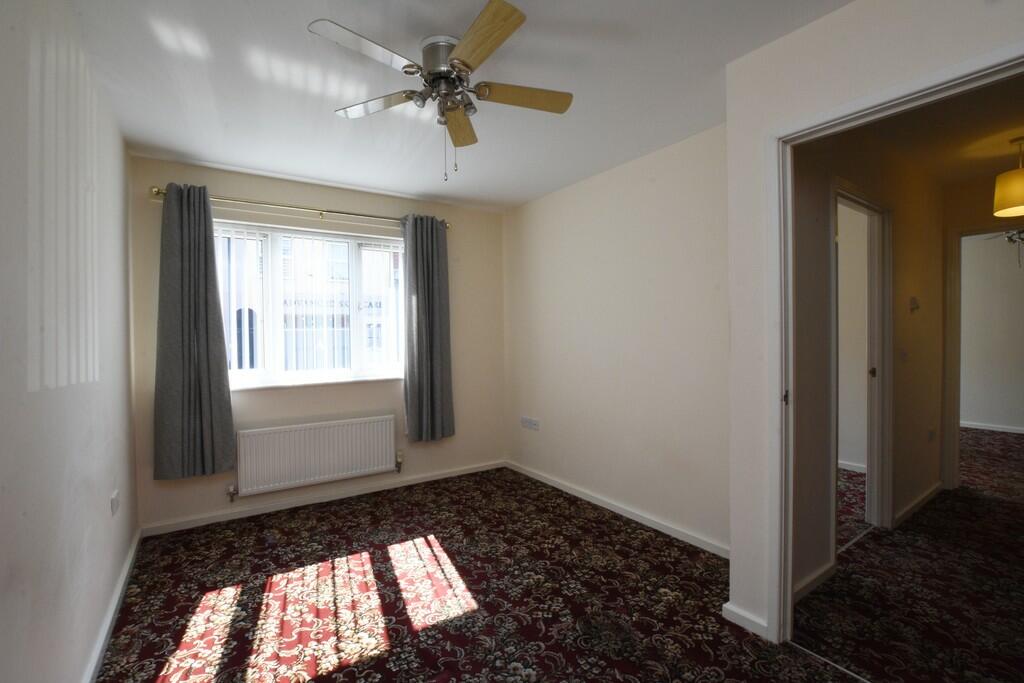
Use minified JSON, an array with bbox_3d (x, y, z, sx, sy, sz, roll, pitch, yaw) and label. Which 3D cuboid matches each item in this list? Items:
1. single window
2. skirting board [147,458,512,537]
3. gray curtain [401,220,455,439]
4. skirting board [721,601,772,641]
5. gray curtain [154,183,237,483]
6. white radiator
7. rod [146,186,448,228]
[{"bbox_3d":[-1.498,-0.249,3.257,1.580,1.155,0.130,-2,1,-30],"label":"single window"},{"bbox_3d":[-1.204,1.176,3.355,2.650,0.073,0.018,-2,1,-30],"label":"skirting board"},{"bbox_3d":[-0.687,-0.104,3.551,0.420,1.850,0.120,-2,1,-30],"label":"gray curtain"},{"bbox_3d":[0.991,1.177,1.804,0.021,0.067,0.195,-2,1,-36],"label":"skirting board"},{"bbox_3d":[-2.058,-0.070,2.755,0.418,1.857,0.120,-2,1,-30],"label":"gray curtain"},{"bbox_3d":[-1.408,0.818,3.171,1.050,0.442,0.080,-2,1,-30],"label":"white radiator"},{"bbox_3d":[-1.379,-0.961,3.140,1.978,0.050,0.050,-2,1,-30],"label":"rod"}]

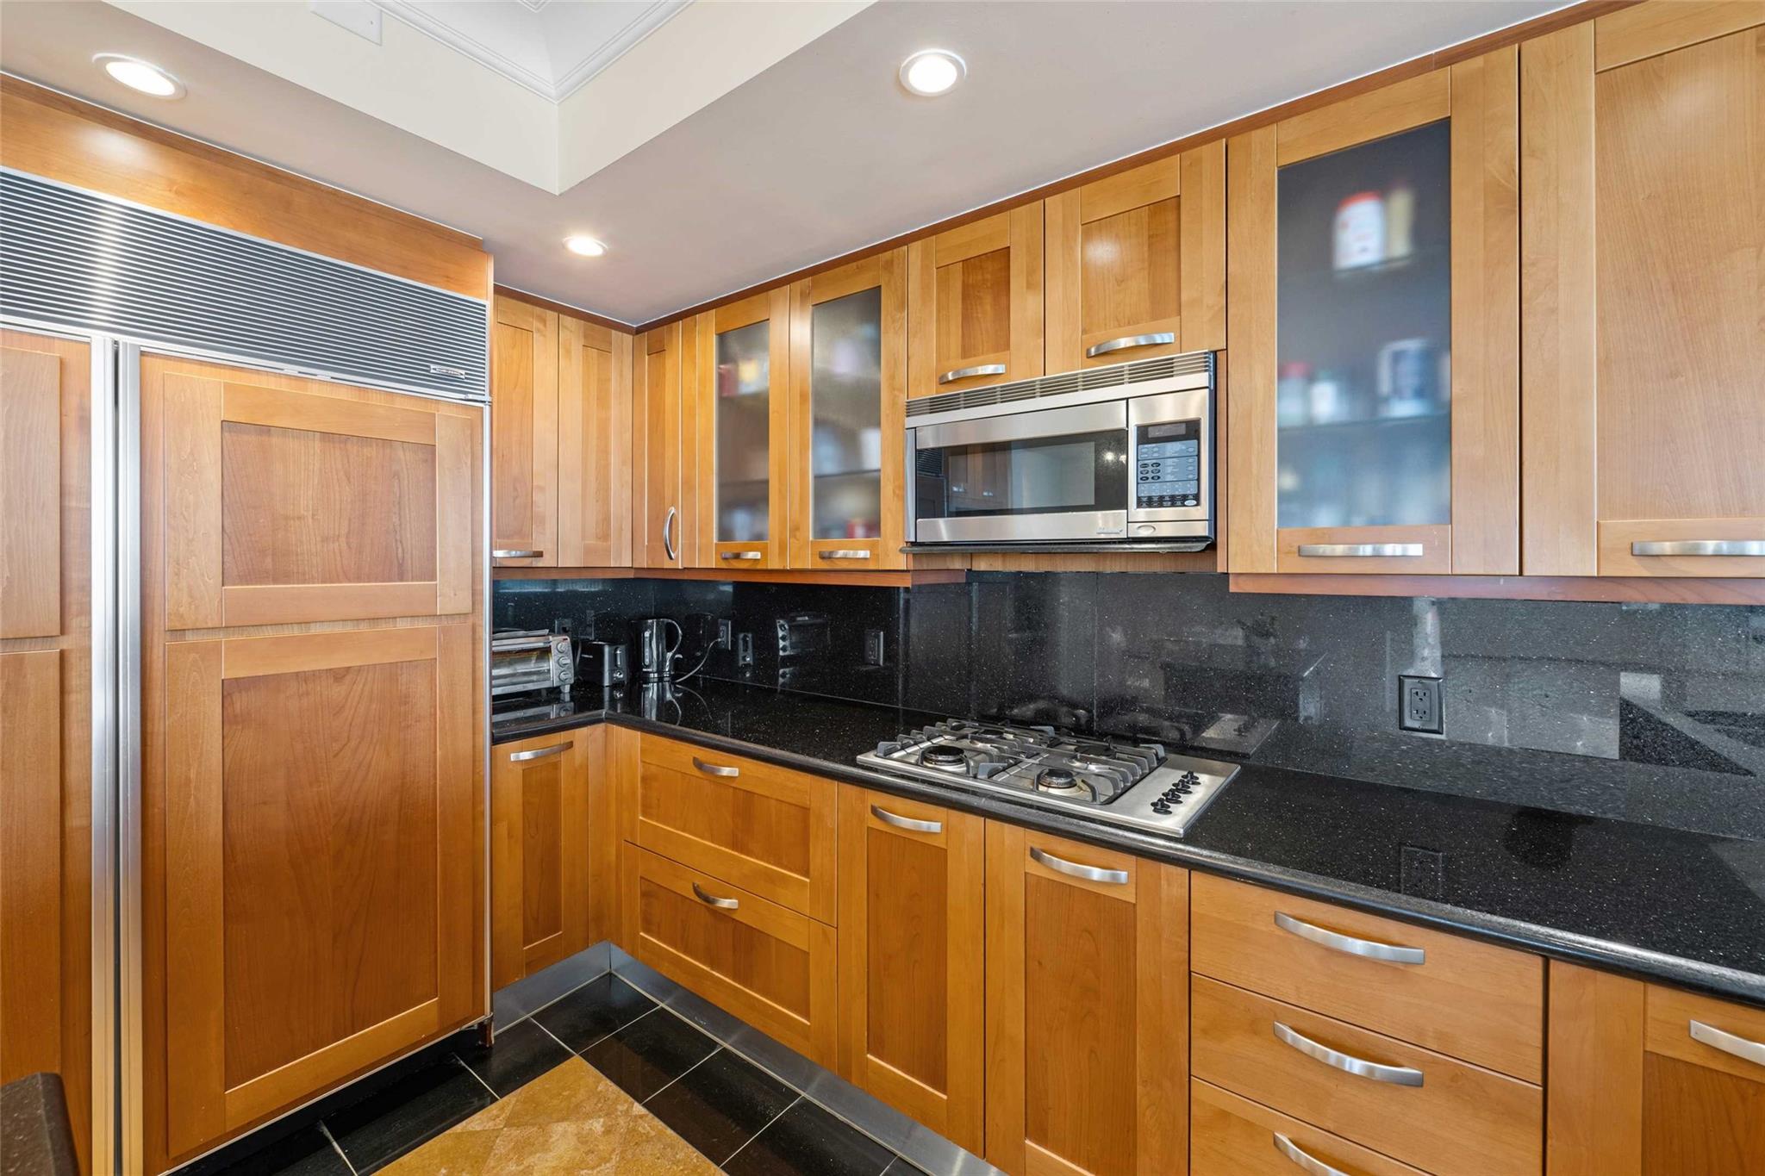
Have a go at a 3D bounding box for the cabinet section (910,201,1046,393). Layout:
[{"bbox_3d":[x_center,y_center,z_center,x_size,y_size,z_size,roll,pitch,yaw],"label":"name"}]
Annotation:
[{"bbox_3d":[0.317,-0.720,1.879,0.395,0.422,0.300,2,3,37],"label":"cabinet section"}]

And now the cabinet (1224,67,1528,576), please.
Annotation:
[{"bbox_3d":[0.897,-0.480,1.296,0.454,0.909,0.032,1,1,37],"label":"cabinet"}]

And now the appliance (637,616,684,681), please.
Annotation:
[{"bbox_3d":[-0.938,0.259,2.890,0.190,0.255,0.142,0,1,0],"label":"appliance"}]

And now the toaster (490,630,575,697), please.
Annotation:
[{"bbox_3d":[-1.368,0.286,2.493,0.272,0.229,0.387,1,1,37],"label":"toaster"}]

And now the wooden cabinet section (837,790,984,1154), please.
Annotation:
[{"bbox_3d":[0.206,0.835,1.770,0.403,0.733,0.520,2,3,37],"label":"wooden cabinet section"}]

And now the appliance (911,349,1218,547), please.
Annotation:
[{"bbox_3d":[0.480,-0.296,1.790,0.759,0.414,0.377,1,1,37],"label":"appliance"}]

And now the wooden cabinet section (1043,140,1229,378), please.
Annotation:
[{"bbox_3d":[0.635,-0.711,1.643,0.393,0.422,0.300,2,3,37],"label":"wooden cabinet section"}]

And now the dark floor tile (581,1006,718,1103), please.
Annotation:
[{"bbox_3d":[-0.666,1.337,1.980,0.302,0.012,0.280,1,2,37],"label":"dark floor tile"}]

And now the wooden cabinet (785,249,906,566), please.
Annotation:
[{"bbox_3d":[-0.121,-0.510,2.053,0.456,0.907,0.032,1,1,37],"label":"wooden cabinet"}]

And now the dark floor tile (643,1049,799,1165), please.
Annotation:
[{"bbox_3d":[-0.415,1.350,1.801,0.311,0.010,0.278,1,1,37],"label":"dark floor tile"}]

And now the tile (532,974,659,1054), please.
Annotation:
[{"bbox_3d":[-0.903,1.337,2.165,0.291,0.010,0.282,1,1,37],"label":"tile"}]

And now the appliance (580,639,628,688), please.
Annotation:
[{"bbox_3d":[-1.152,0.303,2.850,0.225,0.172,0.125,1,2,37],"label":"appliance"}]

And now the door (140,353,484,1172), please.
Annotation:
[{"bbox_3d":[-1.365,0.368,1.719,0.060,1.745,0.668,1,2,37],"label":"door"}]

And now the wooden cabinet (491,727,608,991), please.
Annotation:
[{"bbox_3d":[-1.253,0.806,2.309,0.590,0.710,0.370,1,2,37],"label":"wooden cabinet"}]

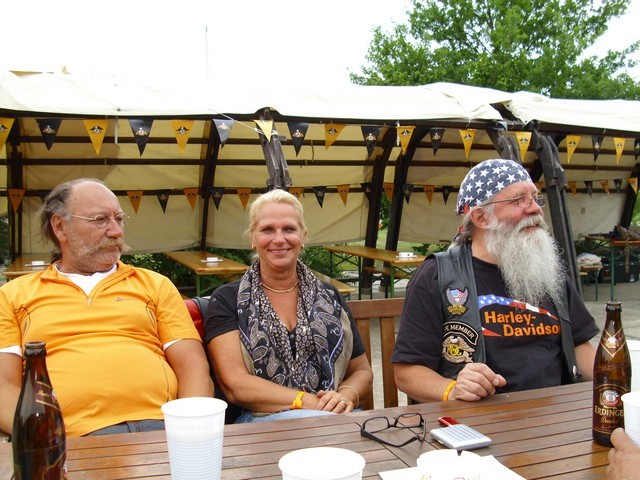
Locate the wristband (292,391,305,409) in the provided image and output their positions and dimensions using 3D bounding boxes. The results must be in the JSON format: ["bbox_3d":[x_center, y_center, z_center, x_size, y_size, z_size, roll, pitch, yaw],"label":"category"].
[{"bbox_3d":[-0.048,0.418,1.695,0.022,0.052,0.056,3,4,28],"label":"wristband"}]

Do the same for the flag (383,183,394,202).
[{"bbox_3d":[1.017,-0.686,9.540,0.195,0.295,0.010,-2,3,-21],"label":"flag"}]

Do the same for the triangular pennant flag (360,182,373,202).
[{"bbox_3d":[0.653,-0.645,8.996,0.200,0.290,0.020,-1,3,-23],"label":"triangular pennant flag"}]

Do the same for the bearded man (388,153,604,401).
[{"bbox_3d":[0.555,0.430,1.470,0.590,1.280,0.750,-1,2,-20],"label":"bearded man"}]

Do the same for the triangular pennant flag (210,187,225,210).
[{"bbox_3d":[-1.324,-0.526,8.400,0.200,0.300,0.020,-1,2,-18],"label":"triangular pennant flag"}]

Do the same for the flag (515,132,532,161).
[{"bbox_3d":[2.086,-0.952,6.621,0.195,0.295,0.010,-2,3,-21],"label":"flag"}]

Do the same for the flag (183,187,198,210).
[{"bbox_3d":[-1.646,-0.508,8.266,0.200,0.290,0.020,-1,3,-10],"label":"flag"}]

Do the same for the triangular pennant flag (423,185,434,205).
[{"bbox_3d":[1.625,-0.656,9.600,0.200,0.300,0.020,-1,2,-19],"label":"triangular pennant flag"}]

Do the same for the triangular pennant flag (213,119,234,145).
[{"bbox_3d":[-0.805,-0.880,5.400,0.200,0.290,0.030,-1,17,-16],"label":"triangular pennant flag"}]

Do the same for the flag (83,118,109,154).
[{"bbox_3d":[-1.792,-0.817,5.191,0.200,0.290,0.020,-1,3,-13],"label":"flag"}]

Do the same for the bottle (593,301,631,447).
[{"bbox_3d":[0.554,0.249,1.217,0.068,0.262,0.068,1,3,26],"label":"bottle"}]

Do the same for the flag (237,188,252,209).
[{"bbox_3d":[-1.019,-0.544,8.759,0.195,0.295,0.010,-2,3,-21],"label":"flag"}]

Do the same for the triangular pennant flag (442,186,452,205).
[{"bbox_3d":[1.964,-0.678,9.904,0.195,0.295,0.010,-2,3,-21],"label":"triangular pennant flag"}]

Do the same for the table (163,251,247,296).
[{"bbox_3d":[-1.231,0.584,6.766,0.500,0.770,2.200,-1,3,-21],"label":"table"}]

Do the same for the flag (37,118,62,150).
[{"bbox_3d":[-2.140,-0.826,5.119,0.200,0.270,0.020,-1,3,-12],"label":"flag"}]

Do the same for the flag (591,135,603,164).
[{"bbox_3d":[3.026,-0.978,7.040,0.200,0.290,0.020,-1,4,-25],"label":"flag"}]

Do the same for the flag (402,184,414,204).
[{"bbox_3d":[1.292,-0.653,9.500,0.200,0.300,0.020,-1,2,-19],"label":"flag"}]

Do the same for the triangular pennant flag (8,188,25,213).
[{"bbox_3d":[-3.652,-0.458,7.800,0.200,0.300,0.020,-1,2,-16],"label":"triangular pennant flag"}]

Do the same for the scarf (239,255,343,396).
[{"bbox_3d":[-0.076,0.217,1.660,0.270,0.335,0.220,0,-5,-5],"label":"scarf"}]

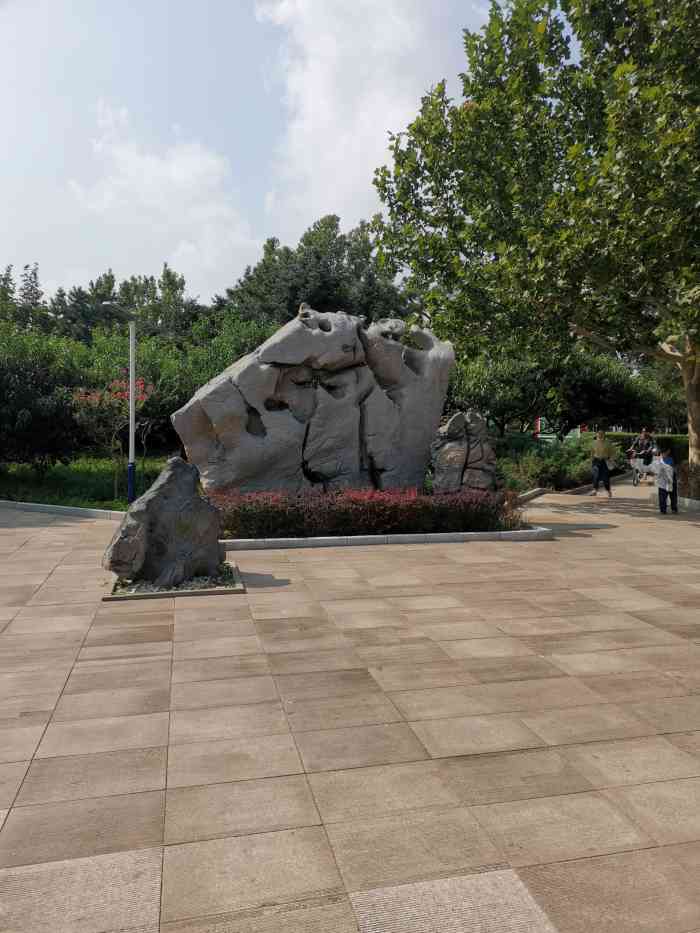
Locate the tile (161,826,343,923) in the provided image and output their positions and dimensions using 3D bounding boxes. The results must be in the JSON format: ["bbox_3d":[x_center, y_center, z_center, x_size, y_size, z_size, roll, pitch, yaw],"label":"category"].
[{"bbox_3d":[-0.355,1.456,2.504,0.614,0.030,0.415,-1,4,-13],"label":"tile"}]

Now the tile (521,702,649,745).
[{"bbox_3d":[1.218,1.353,3.655,0.600,0.050,0.400,-1,4,-13],"label":"tile"}]

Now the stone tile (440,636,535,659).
[{"bbox_3d":[0.955,1.302,4.937,0.607,0.040,0.406,0,4,-13],"label":"stone tile"}]

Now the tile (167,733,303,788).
[{"bbox_3d":[-0.533,1.369,3.238,0.600,0.050,0.400,-1,4,-13],"label":"tile"}]

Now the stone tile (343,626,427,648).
[{"bbox_3d":[0.263,1.240,5.068,0.600,0.050,0.400,-1,4,-13],"label":"stone tile"}]

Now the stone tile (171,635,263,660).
[{"bbox_3d":[-0.904,1.252,4.790,0.600,0.050,0.400,-1,4,-13],"label":"stone tile"}]

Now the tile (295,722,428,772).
[{"bbox_3d":[0.051,1.363,3.377,0.600,0.050,0.400,-1,4,-13],"label":"tile"}]

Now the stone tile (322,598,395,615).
[{"bbox_3d":[0.075,1.217,5.988,0.607,0.040,0.406,0,4,-13],"label":"stone tile"}]

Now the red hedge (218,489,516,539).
[{"bbox_3d":[0.157,0.584,9.952,4.267,0.600,1.250,-1,4,-13],"label":"red hedge"}]

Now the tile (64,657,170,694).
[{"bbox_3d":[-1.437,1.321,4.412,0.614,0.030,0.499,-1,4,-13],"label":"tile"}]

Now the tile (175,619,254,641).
[{"bbox_3d":[-1.050,1.296,5.470,0.633,0.040,0.423,-1,4,-13],"label":"tile"}]

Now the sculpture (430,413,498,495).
[{"bbox_3d":[1.779,-0.057,10.936,0.920,1.620,0.750,-1,4,-13],"label":"sculpture"}]

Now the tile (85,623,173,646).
[{"bbox_3d":[-1.619,1.262,5.165,0.607,0.040,0.406,0,4,-13],"label":"tile"}]

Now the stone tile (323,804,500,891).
[{"bbox_3d":[0.247,1.505,2.743,0.633,0.040,0.423,-1,4,-13],"label":"stone tile"}]

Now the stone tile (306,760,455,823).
[{"bbox_3d":[0.150,1.474,3.154,0.633,0.040,0.423,-1,4,-13],"label":"stone tile"}]

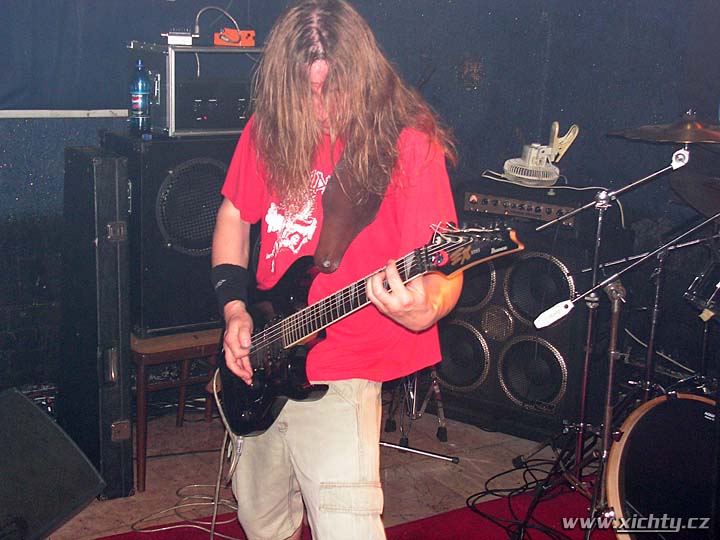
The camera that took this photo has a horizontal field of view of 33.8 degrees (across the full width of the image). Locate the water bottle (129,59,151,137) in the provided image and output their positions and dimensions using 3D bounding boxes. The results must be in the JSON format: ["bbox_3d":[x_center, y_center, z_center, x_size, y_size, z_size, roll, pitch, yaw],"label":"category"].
[{"bbox_3d":[-0.655,-0.511,3.520,0.066,0.237,0.066,2,14,0],"label":"water bottle"}]

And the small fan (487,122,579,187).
[{"bbox_3d":[0.630,-0.416,4.120,0.242,0.222,0.193,10,26,8],"label":"small fan"}]

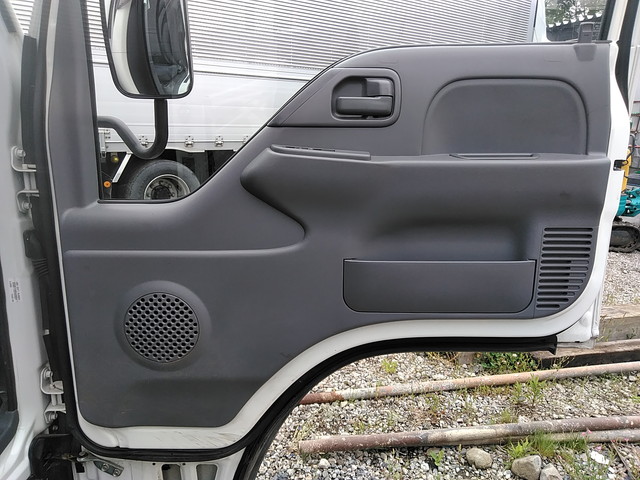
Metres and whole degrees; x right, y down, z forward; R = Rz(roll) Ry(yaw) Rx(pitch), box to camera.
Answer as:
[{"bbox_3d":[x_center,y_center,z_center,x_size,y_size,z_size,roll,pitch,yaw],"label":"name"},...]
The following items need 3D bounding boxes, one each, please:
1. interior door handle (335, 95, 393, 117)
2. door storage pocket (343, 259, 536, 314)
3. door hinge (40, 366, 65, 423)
[{"bbox_3d":[0.081,-0.253,0.939,0.106,0.038,0.030,0,11,0],"label":"interior door handle"},{"bbox_3d":[0.237,0.094,1.023,0.379,0.101,0.060,0,11,0],"label":"door storage pocket"},{"bbox_3d":[-0.579,0.334,1.085,0.045,0.120,0.050,0,11,0],"label":"door hinge"}]

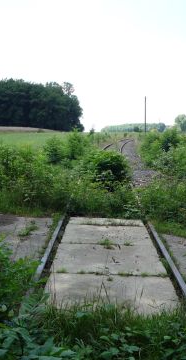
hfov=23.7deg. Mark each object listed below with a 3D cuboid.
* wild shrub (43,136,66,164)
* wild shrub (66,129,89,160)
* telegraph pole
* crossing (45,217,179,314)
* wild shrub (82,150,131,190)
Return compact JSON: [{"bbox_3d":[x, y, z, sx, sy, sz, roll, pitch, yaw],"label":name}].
[{"bbox_3d":[-1.835,-1.382,21.148,1.014,1.372,1.050,0,6,0],"label":"wild shrub"},{"bbox_3d":[-0.824,-1.845,23.597,1.236,1.779,1.250,0,6,0],"label":"wild shrub"},{"bbox_3d":[8.314,-9.641,70.388,0.200,7.107,0.200,0,6,0],"label":"telegraph pole"},{"bbox_3d":[0.190,0.992,5.852,1.282,0.150,4.117,0,6,1],"label":"crossing"},{"bbox_3d":[0.367,-0.229,12.075,1.309,1.140,1.200,0,6,0],"label":"wild shrub"}]

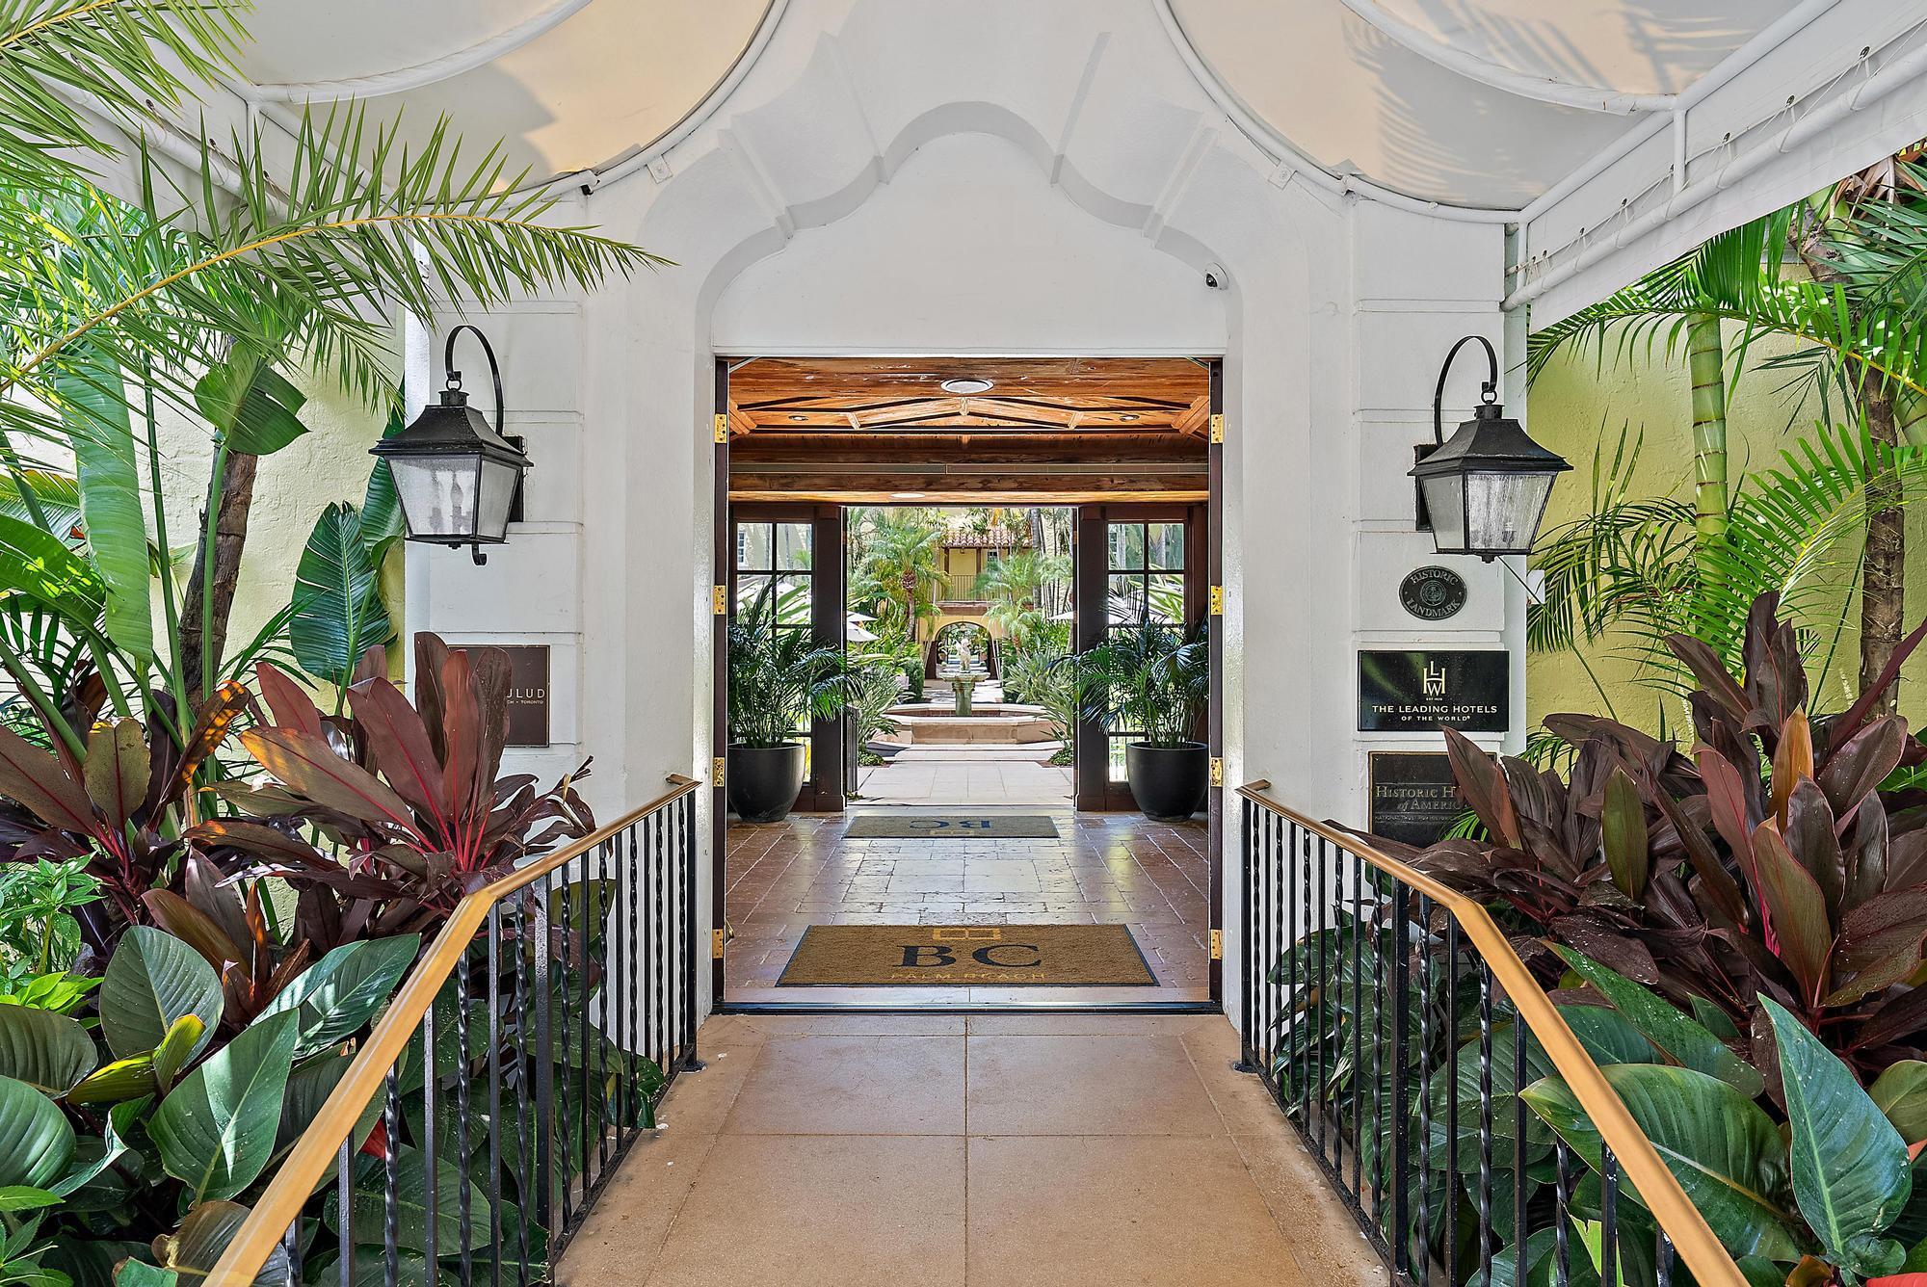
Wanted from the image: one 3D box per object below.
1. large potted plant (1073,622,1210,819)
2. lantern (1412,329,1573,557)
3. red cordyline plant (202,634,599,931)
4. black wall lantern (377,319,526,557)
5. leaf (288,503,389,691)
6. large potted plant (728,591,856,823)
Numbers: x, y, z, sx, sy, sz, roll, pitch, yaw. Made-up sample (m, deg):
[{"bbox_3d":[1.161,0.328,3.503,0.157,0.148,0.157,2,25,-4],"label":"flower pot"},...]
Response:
[{"bbox_3d":[1.470,0.580,8.220,1.200,1.560,1.080,0,0,0],"label":"large potted plant"},{"bbox_3d":[1.573,-0.597,3.295,0.335,0.700,0.500,0,0,0],"label":"lantern"},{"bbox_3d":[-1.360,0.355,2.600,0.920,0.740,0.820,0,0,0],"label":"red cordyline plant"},{"bbox_3d":[-1.523,-0.618,3.295,0.335,0.735,0.500,0,0,0],"label":"black wall lantern"},{"bbox_3d":[-2.330,-0.177,4.000,0.370,0.700,0.170,0,0,-18],"label":"leaf"},{"bbox_3d":[-1.470,0.490,8.220,1.200,1.740,1.080,0,0,0],"label":"large potted plant"}]

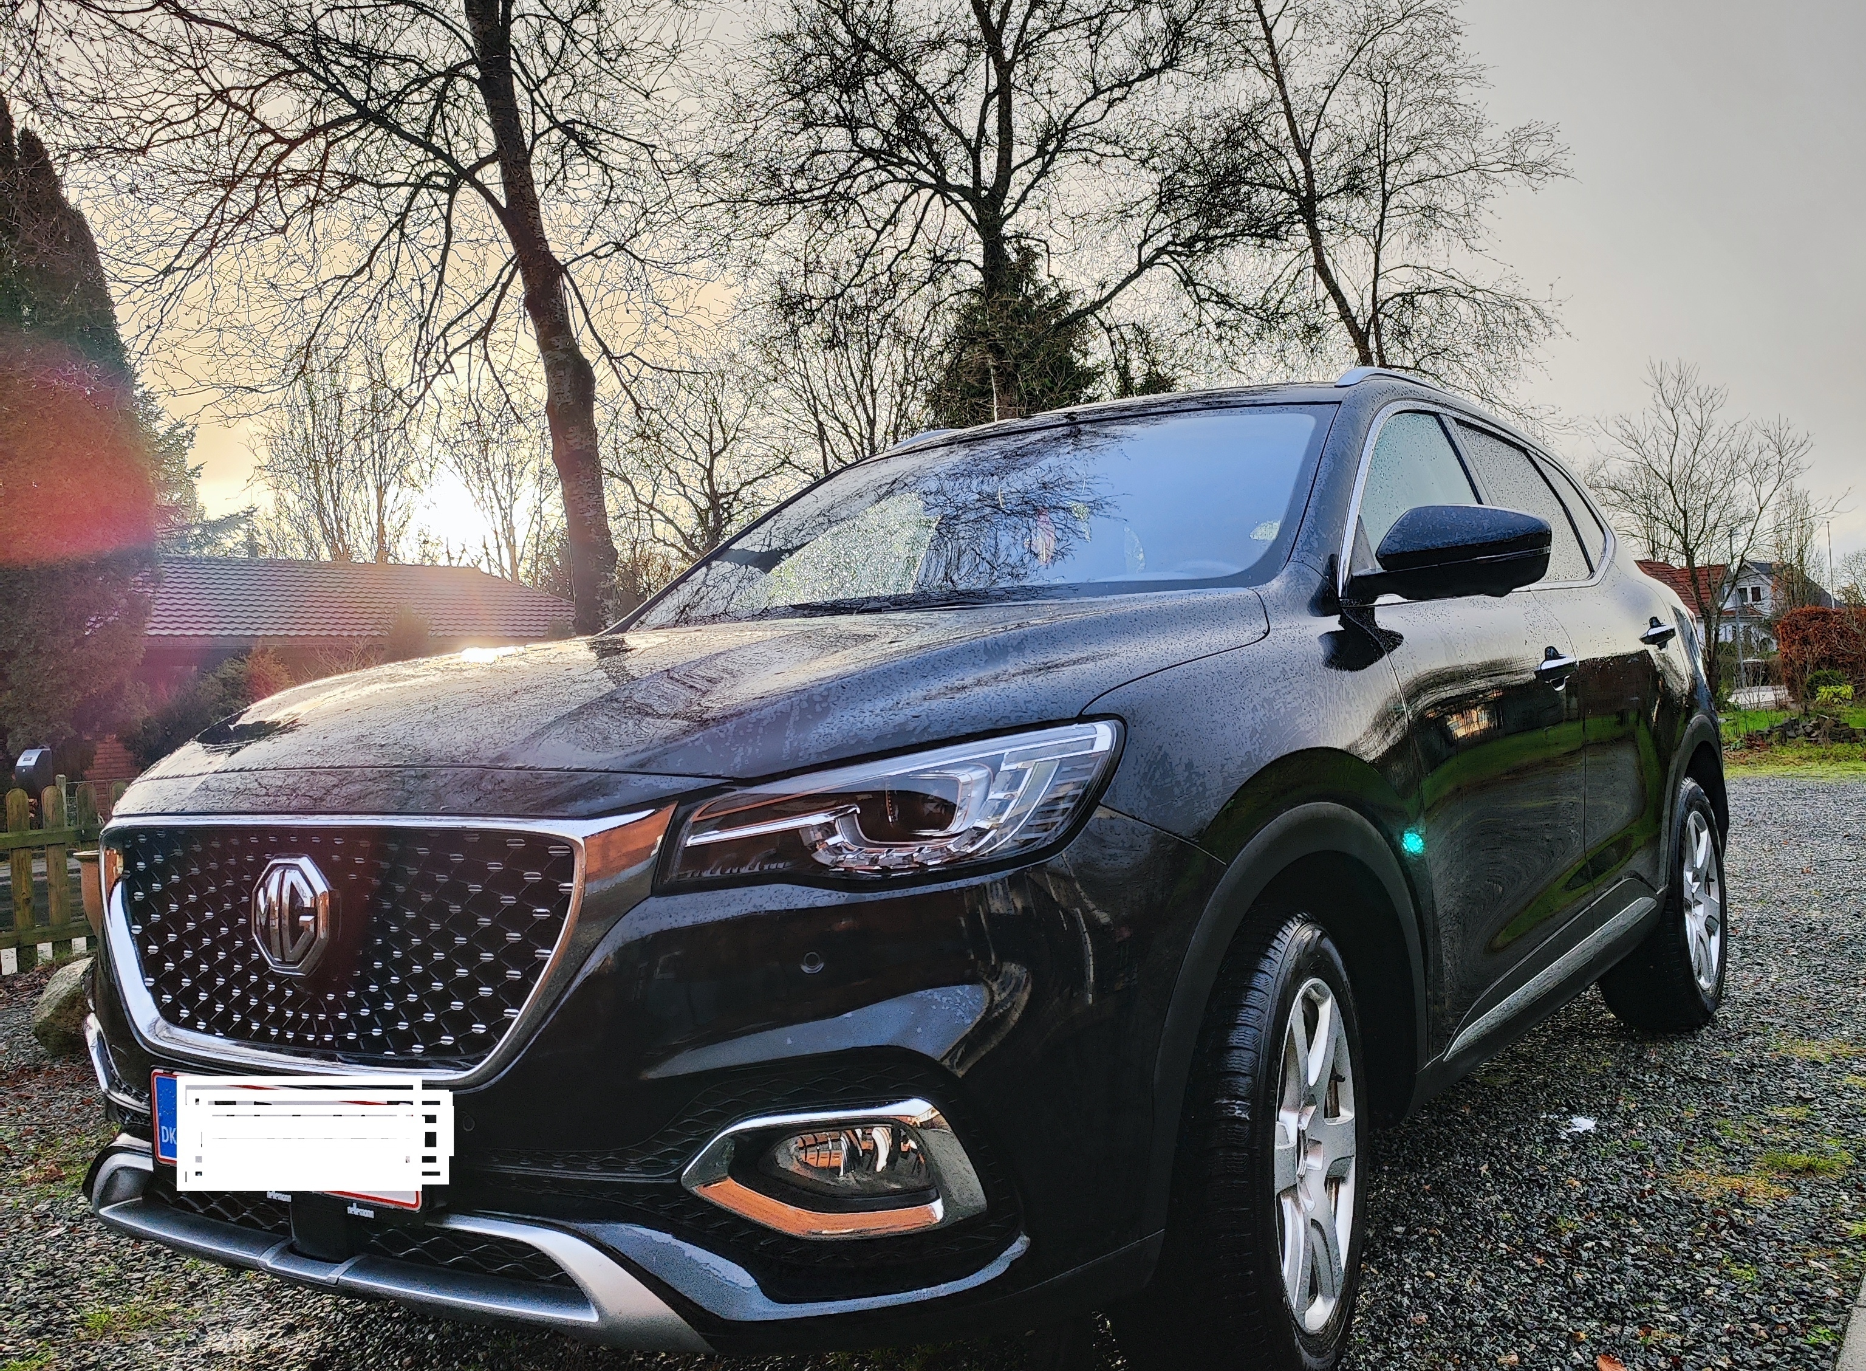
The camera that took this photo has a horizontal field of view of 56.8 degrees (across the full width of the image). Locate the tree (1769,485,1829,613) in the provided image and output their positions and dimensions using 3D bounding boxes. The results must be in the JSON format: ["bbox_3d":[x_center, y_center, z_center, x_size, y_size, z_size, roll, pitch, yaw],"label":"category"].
[{"bbox_3d":[30.186,-3.482,60.000,2.200,7.020,2.200,-4,-1,0],"label":"tree"}]

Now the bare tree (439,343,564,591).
[{"bbox_3d":[-10.932,-3.099,44.000,3.300,10.880,3.300,-4,-1,0],"label":"bare tree"}]

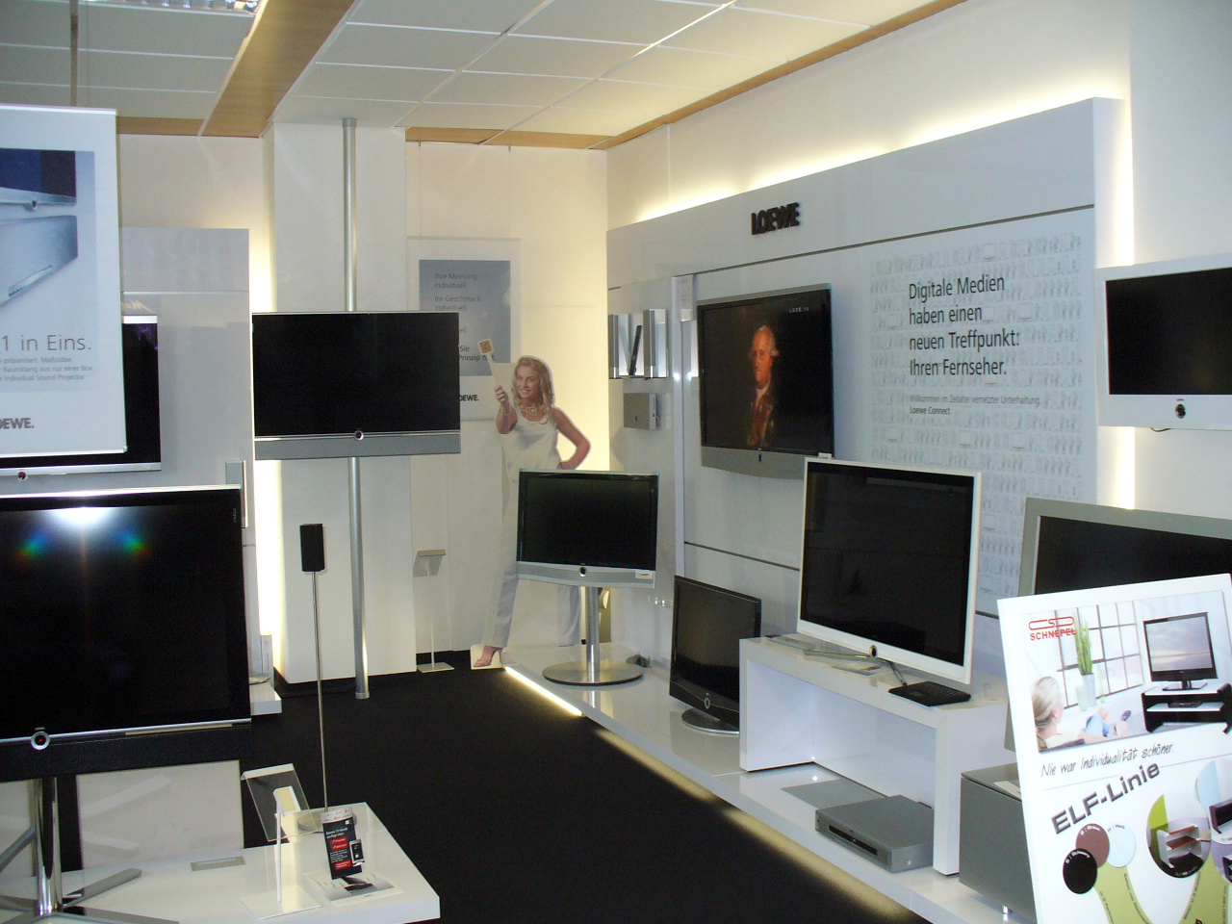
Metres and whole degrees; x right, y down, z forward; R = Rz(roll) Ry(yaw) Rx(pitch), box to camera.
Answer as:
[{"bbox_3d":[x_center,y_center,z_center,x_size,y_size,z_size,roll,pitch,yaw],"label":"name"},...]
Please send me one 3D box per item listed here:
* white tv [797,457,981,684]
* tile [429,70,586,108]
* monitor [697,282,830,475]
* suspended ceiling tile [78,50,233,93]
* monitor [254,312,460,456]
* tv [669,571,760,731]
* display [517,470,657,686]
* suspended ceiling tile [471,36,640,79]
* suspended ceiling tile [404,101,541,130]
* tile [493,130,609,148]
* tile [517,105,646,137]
[{"bbox_3d":[0.860,0.325,4.167,0.246,0.649,0.955,-3,4,-25],"label":"white tv"},{"bbox_3d":[-0.483,-1.672,5.875,0.615,0.030,0.608,-2,4,-23],"label":"tile"},{"bbox_3d":[0.610,-0.287,5.211,0.118,0.743,1.053,-2,4,-24],"label":"monitor"},{"bbox_3d":[-1.857,-1.562,5.267,0.627,0.030,0.608,-2,4,-23],"label":"suspended ceiling tile"},{"bbox_3d":[-1.229,-0.368,6.268,1.009,0.694,0.108,-2,4,-22],"label":"monitor"},{"bbox_3d":[0.436,0.776,5.297,0.315,0.571,0.748,-2,4,-24],"label":"tv"},{"bbox_3d":[-0.123,0.528,6.225,0.743,0.979,0.482,1,4,27],"label":"display"},{"bbox_3d":[-0.243,-1.638,5.307,0.615,0.030,0.608,-2,4,-23],"label":"suspended ceiling tile"},{"bbox_3d":[-0.725,-1.704,6.450,0.615,0.030,0.621,-2,4,-23],"label":"suspended ceiling tile"},{"bbox_3d":[-0.367,-1.762,7.180,0.615,0.030,0.421,-2,4,-23],"label":"tile"},{"bbox_3d":[-0.161,-1.734,6.692,0.615,0.030,0.621,-2,4,-23],"label":"tile"}]

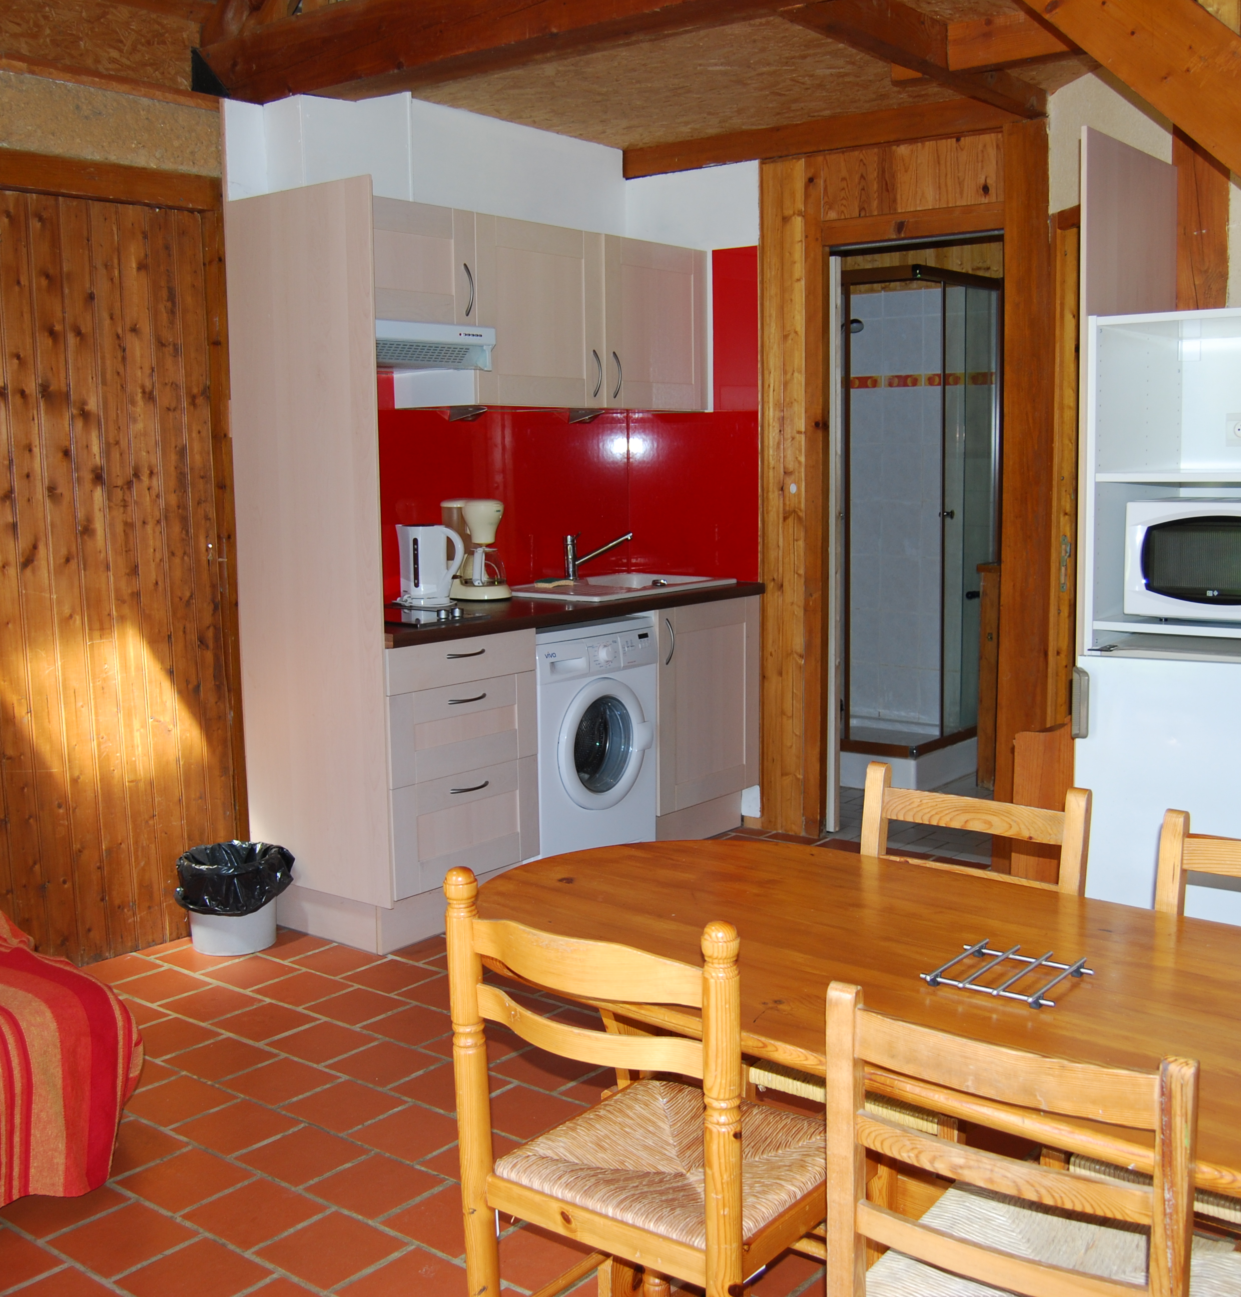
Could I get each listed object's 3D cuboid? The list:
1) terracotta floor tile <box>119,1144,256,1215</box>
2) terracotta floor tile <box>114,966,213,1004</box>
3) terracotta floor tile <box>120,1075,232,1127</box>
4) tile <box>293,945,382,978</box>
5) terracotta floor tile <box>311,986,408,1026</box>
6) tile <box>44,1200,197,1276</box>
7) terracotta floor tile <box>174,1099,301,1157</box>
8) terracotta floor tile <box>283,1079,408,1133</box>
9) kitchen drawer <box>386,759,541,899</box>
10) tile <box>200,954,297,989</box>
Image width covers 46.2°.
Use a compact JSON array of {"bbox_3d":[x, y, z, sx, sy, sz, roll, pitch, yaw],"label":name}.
[{"bbox_3d":[-0.851,1.046,2.845,0.202,0.015,0.193,5,10,37],"label":"terracotta floor tile"},{"bbox_3d":[-1.192,0.890,3.808,0.193,0.012,0.187,5,9,38],"label":"terracotta floor tile"},{"bbox_3d":[-0.977,1.000,3.197,0.202,0.015,0.193,5,10,37],"label":"terracotta floor tile"},{"bbox_3d":[-0.758,0.845,3.903,0.195,0.012,0.193,5,9,38],"label":"tile"},{"bbox_3d":[-0.672,0.925,3.731,0.202,0.015,0.193,5,10,37],"label":"terracotta floor tile"},{"bbox_3d":[-0.877,1.047,2.565,0.193,0.012,0.187,5,9,38],"label":"tile"},{"bbox_3d":[-0.773,0.970,2.936,0.195,0.012,0.193,5,9,38],"label":"terracotta floor tile"},{"bbox_3d":[-0.599,1.000,3.164,0.202,0.015,0.193,5,10,37],"label":"terracotta floor tile"},{"bbox_3d":[-0.609,0.494,4.352,0.450,0.312,0.596,5,9,39],"label":"kitchen drawer"},{"bbox_3d":[-0.968,0.858,3.821,0.195,0.012,0.193,5,9,38],"label":"tile"}]

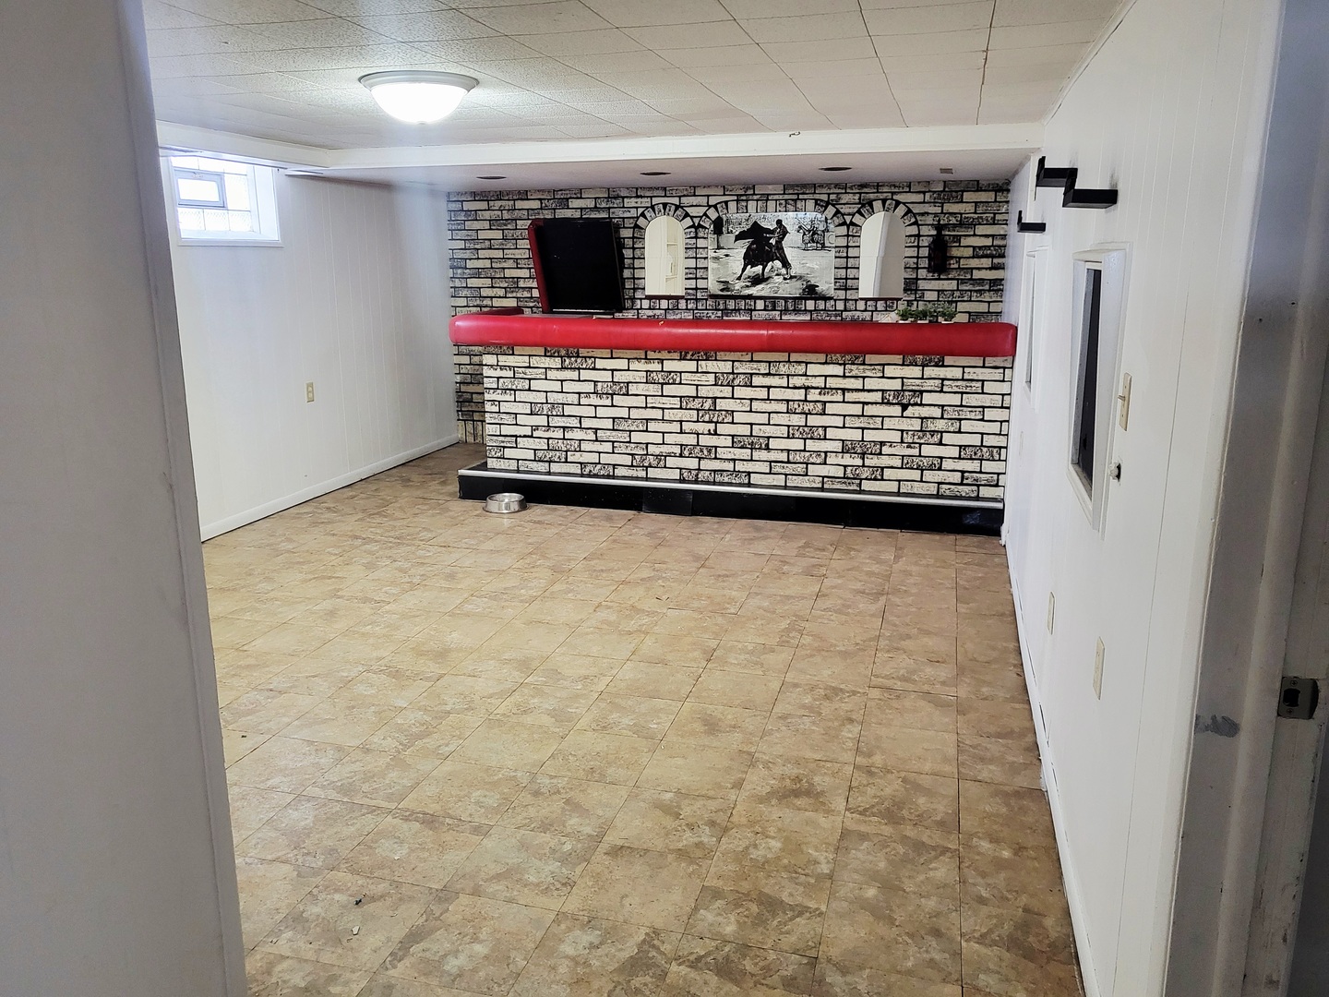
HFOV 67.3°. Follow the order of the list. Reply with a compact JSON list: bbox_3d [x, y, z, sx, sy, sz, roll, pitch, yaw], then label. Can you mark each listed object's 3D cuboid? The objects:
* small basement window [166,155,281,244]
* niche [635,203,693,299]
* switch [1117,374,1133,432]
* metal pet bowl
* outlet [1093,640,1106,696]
[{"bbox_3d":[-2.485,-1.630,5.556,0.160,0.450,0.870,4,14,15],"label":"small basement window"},{"bbox_3d":[0.013,-1.851,7.486,0.475,0.700,0.100,4,14,15],"label":"niche"},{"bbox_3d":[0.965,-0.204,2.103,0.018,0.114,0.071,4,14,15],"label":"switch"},{"bbox_3d":[-0.975,0.028,6.144,0.262,0.066,0.262,0,14,0],"label":"metal pet bowl"},{"bbox_3d":[0.965,0.377,2.220,0.009,0.116,0.071,4,14,15],"label":"outlet"}]

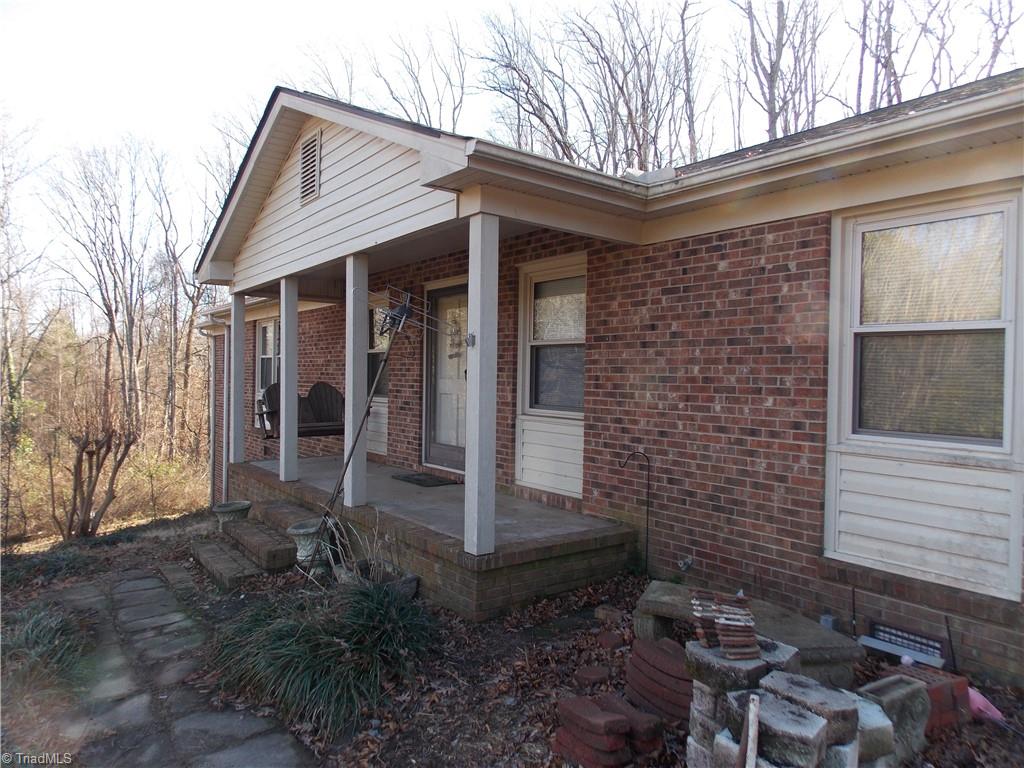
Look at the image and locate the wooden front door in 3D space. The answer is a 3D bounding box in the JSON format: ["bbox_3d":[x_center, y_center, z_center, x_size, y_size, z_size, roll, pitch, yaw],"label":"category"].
[{"bbox_3d":[-0.724,-0.074,7.833,0.079,2.095,0.963,0,1,-37],"label":"wooden front door"}]

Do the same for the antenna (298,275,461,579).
[{"bbox_3d":[-1.341,0.445,5.868,1.042,2.601,0.496,20,-7,-23],"label":"antenna"}]

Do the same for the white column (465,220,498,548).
[{"bbox_3d":[-0.190,0.009,4.555,0.142,2.233,0.142,0,1,-37],"label":"white column"}]

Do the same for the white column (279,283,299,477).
[{"bbox_3d":[-2.490,-0.037,7.599,0.142,2.233,0.142,0,1,-37],"label":"white column"}]

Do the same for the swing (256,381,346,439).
[{"bbox_3d":[-2.744,0.331,9.101,1.271,0.705,0.655,0,1,-37],"label":"swing"}]

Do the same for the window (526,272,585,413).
[{"bbox_3d":[0.389,-0.377,6.388,0.089,1.290,0.804,0,1,-37],"label":"window"}]

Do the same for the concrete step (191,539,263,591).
[{"bbox_3d":[-2.725,1.694,6.468,0.318,0.139,1.439,0,1,-37],"label":"concrete step"}]

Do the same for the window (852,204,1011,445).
[{"bbox_3d":[2.297,-0.314,3.819,0.089,1.271,0.804,0,1,-37],"label":"window"}]

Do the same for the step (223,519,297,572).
[{"bbox_3d":[-2.462,1.533,6.597,0.328,0.189,1.251,0,1,-37],"label":"step"}]

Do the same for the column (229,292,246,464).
[{"bbox_3d":[-3.665,-0.062,9.118,0.142,2.233,0.142,0,1,-37],"label":"column"}]

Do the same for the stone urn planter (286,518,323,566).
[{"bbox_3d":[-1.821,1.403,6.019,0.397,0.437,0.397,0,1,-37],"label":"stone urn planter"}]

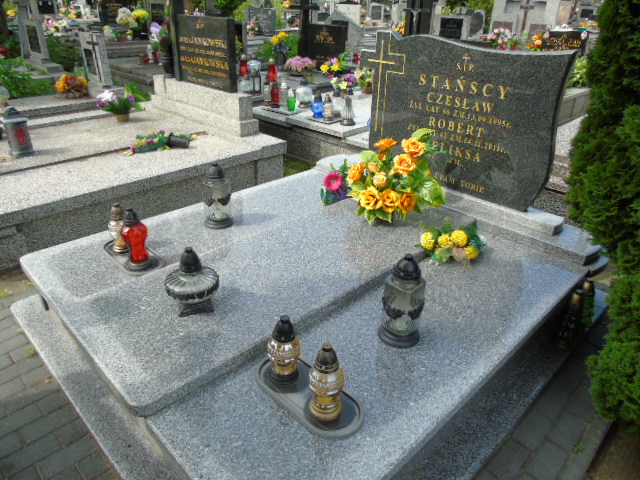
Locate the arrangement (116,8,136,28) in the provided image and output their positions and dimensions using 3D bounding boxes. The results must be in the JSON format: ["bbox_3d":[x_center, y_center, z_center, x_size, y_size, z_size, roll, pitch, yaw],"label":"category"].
[{"bbox_3d":[-3.594,-4.128,8.607,0.380,0.360,0.350,26,36,38],"label":"arrangement"}]

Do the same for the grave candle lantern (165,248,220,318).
[{"bbox_3d":[-0.513,0.150,1.855,0.220,0.265,0.220,1,28,-1],"label":"grave candle lantern"}]

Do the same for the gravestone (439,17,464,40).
[{"bbox_3d":[3.120,-5.037,11.007,0.120,0.480,0.580,-24,37,-39],"label":"gravestone"}]

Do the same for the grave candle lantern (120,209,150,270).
[{"bbox_3d":[-0.816,-0.003,2.047,0.108,0.275,0.108,-24,36,-38],"label":"grave candle lantern"}]

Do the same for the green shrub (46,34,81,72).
[{"bbox_3d":[-4.584,-3.354,8.323,0.600,0.780,0.620,-24,37,-39],"label":"green shrub"}]

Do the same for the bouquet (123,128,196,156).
[{"bbox_3d":[-1.266,-0.806,3.700,0.600,0.130,0.280,-24,36,-38],"label":"bouquet"}]

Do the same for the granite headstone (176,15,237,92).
[{"bbox_3d":[-1.034,-1.730,4.275,0.090,0.590,0.830,-24,36,-38],"label":"granite headstone"}]

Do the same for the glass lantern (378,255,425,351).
[{"bbox_3d":[0.314,0.222,1.760,0.165,0.359,0.165,26,36,38],"label":"glass lantern"}]

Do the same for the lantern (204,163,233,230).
[{"bbox_3d":[-0.562,-0.248,2.519,0.160,0.345,0.160,1,28,-1],"label":"lantern"}]

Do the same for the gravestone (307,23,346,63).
[{"bbox_3d":[0.118,-2.971,6.971,0.100,0.480,0.780,-24,36,-38],"label":"gravestone"}]

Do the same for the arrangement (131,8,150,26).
[{"bbox_3d":[-3.402,-4.217,8.760,0.370,0.330,0.340,26,36,38],"label":"arrangement"}]

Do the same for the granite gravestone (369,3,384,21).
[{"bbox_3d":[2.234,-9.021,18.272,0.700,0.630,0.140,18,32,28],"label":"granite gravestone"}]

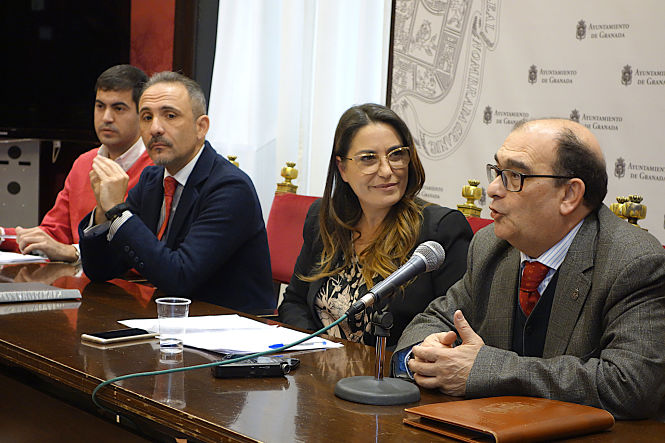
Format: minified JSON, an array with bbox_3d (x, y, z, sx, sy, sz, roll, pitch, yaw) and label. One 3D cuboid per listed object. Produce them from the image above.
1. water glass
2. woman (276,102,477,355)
[{"bbox_3d":[-0.316,0.208,2.627,0.071,0.099,0.071,3,6,0],"label":"water glass"},{"bbox_3d":[0.011,0.379,2.881,0.490,1.260,0.700,8,8,38],"label":"woman"}]

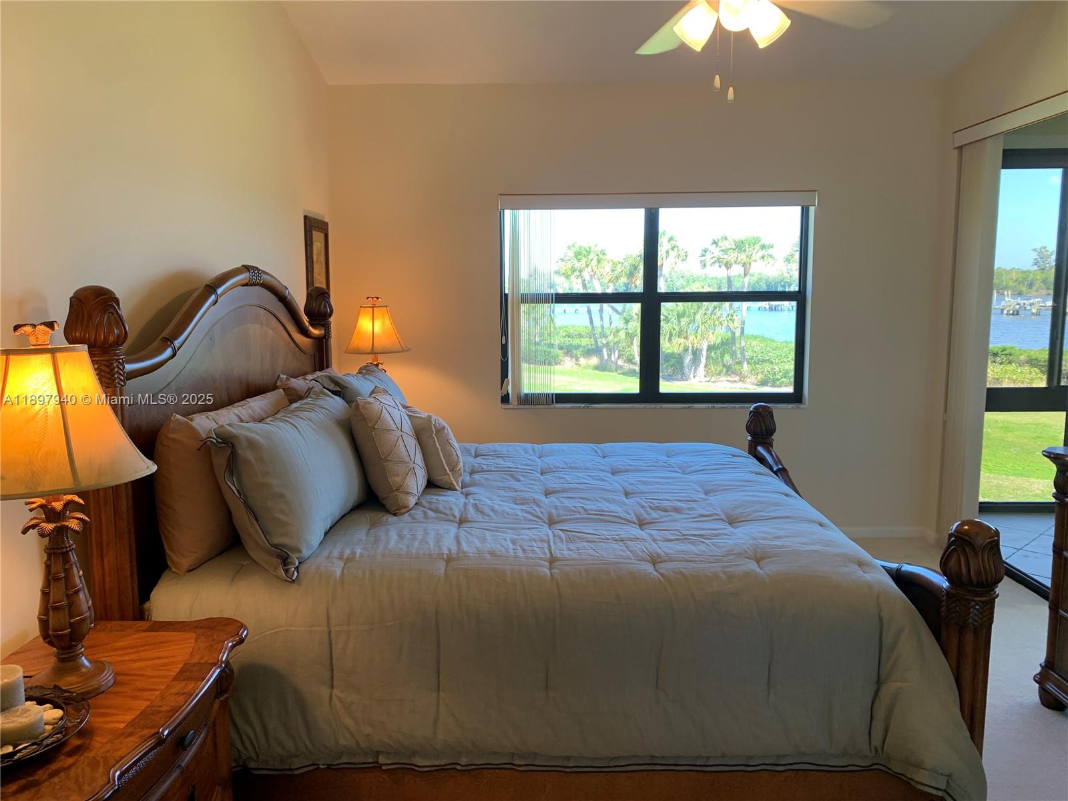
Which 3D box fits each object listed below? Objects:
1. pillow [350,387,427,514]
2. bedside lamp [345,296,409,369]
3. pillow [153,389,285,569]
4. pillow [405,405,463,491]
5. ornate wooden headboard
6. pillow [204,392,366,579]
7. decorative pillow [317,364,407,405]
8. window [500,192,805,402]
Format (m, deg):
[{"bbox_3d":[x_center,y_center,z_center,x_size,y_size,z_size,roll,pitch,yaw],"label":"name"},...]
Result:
[{"bbox_3d":[-0.544,0.175,2.980,0.150,0.430,0.420,-25,7,4],"label":"pillow"},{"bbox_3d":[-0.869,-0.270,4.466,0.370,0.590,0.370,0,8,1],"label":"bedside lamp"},{"bbox_3d":[-0.943,0.196,2.634,0.200,0.460,0.880,-7,8,2],"label":"pillow"},{"bbox_3d":[-0.421,0.176,3.291,0.140,0.320,0.430,-22,15,-17],"label":"pillow"},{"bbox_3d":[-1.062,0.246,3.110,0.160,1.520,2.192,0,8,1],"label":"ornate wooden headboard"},{"bbox_3d":[-0.748,0.215,2.634,0.210,0.500,0.920,-27,7,4],"label":"pillow"},{"bbox_3d":[-0.723,0.075,3.553,0.210,0.500,0.900,-27,7,4],"label":"decorative pillow"},{"bbox_3d":[0.736,-0.601,4.886,1.900,1.272,0.130,0,8,1],"label":"window"}]

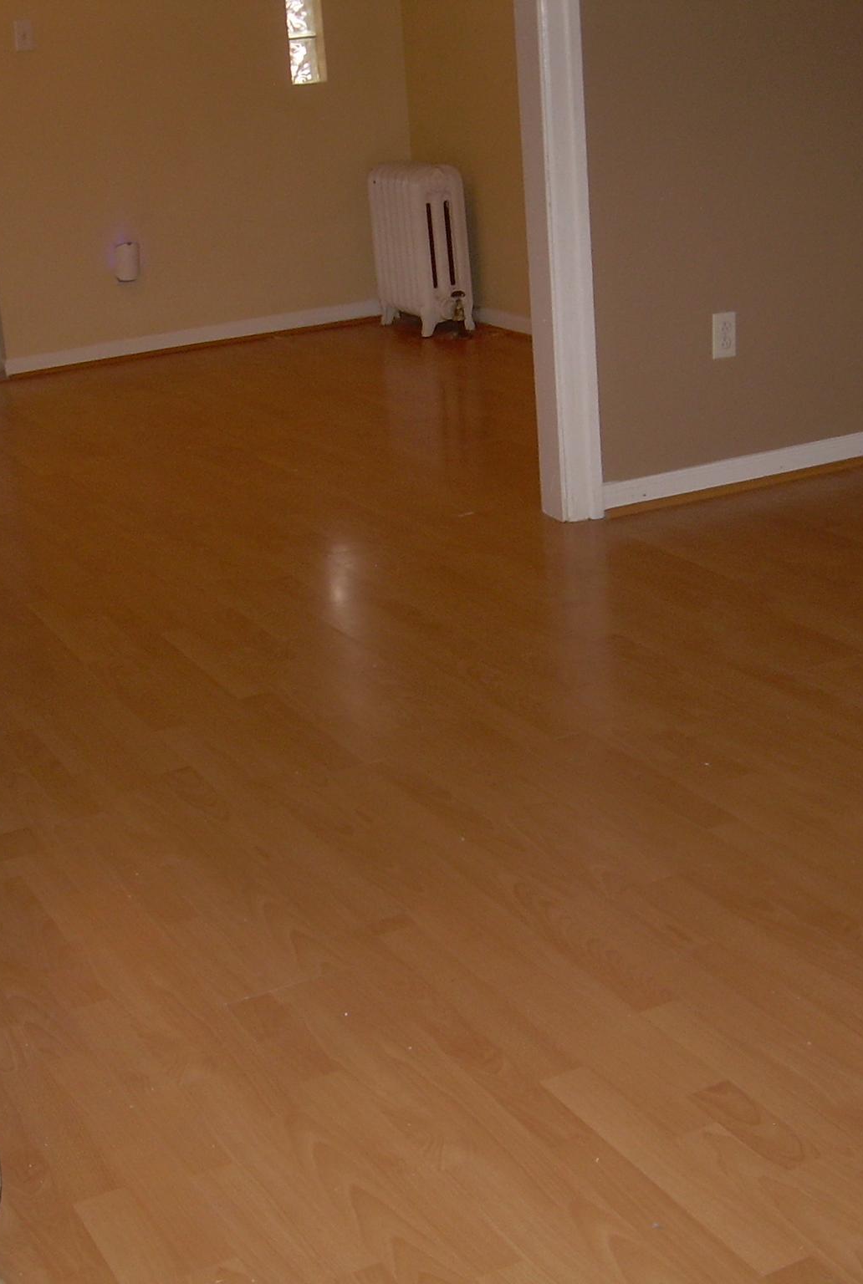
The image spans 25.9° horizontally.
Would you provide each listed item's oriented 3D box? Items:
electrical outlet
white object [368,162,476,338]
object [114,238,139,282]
[{"bbox_3d":[0.729,-0.761,4.673,0.071,0.115,0.010,-14,21,-25],"label":"electrical outlet"},{"bbox_3d":[-0.047,-1.542,7.338,0.220,0.650,0.430,-14,21,-25],"label":"white object"},{"bbox_3d":[-1.153,-1.440,7.123,0.083,0.138,0.060,-14,21,-25],"label":"object"}]

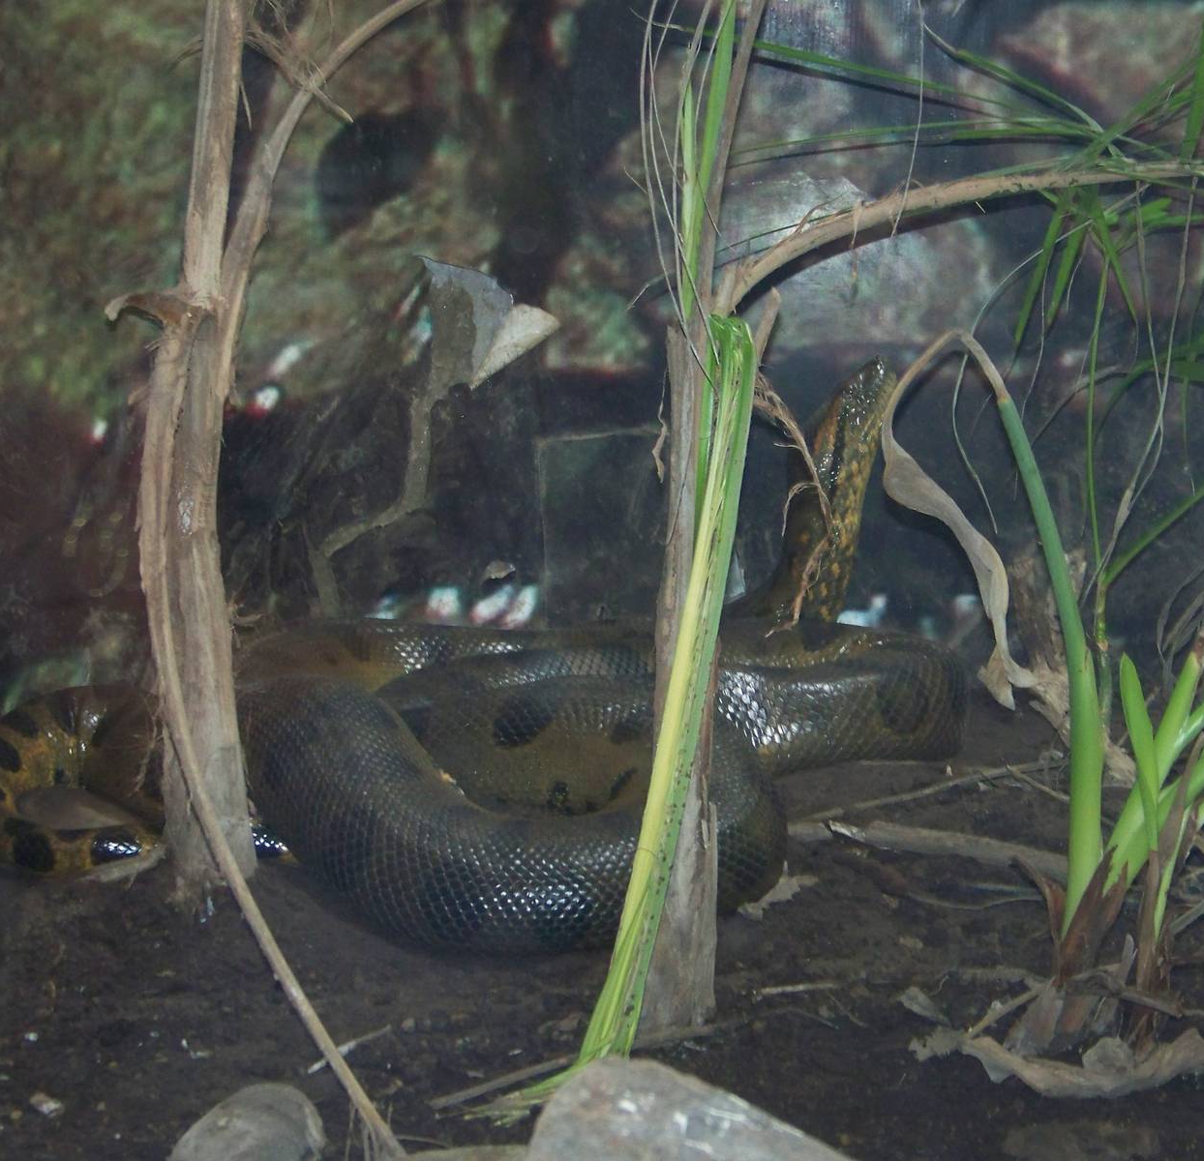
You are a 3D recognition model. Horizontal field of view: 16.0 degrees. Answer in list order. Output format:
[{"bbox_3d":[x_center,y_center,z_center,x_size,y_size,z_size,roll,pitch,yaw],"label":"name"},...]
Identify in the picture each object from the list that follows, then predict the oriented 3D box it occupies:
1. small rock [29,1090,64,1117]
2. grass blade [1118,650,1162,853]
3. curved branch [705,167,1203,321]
[{"bbox_3d":[-0.341,0.322,2.640,0.021,0.012,0.017,0,20,0],"label":"small rock"},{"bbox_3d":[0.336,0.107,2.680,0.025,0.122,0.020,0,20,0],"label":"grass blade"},{"bbox_3d":[0.226,-0.219,2.770,0.311,0.090,0.050,0,20,0],"label":"curved branch"}]

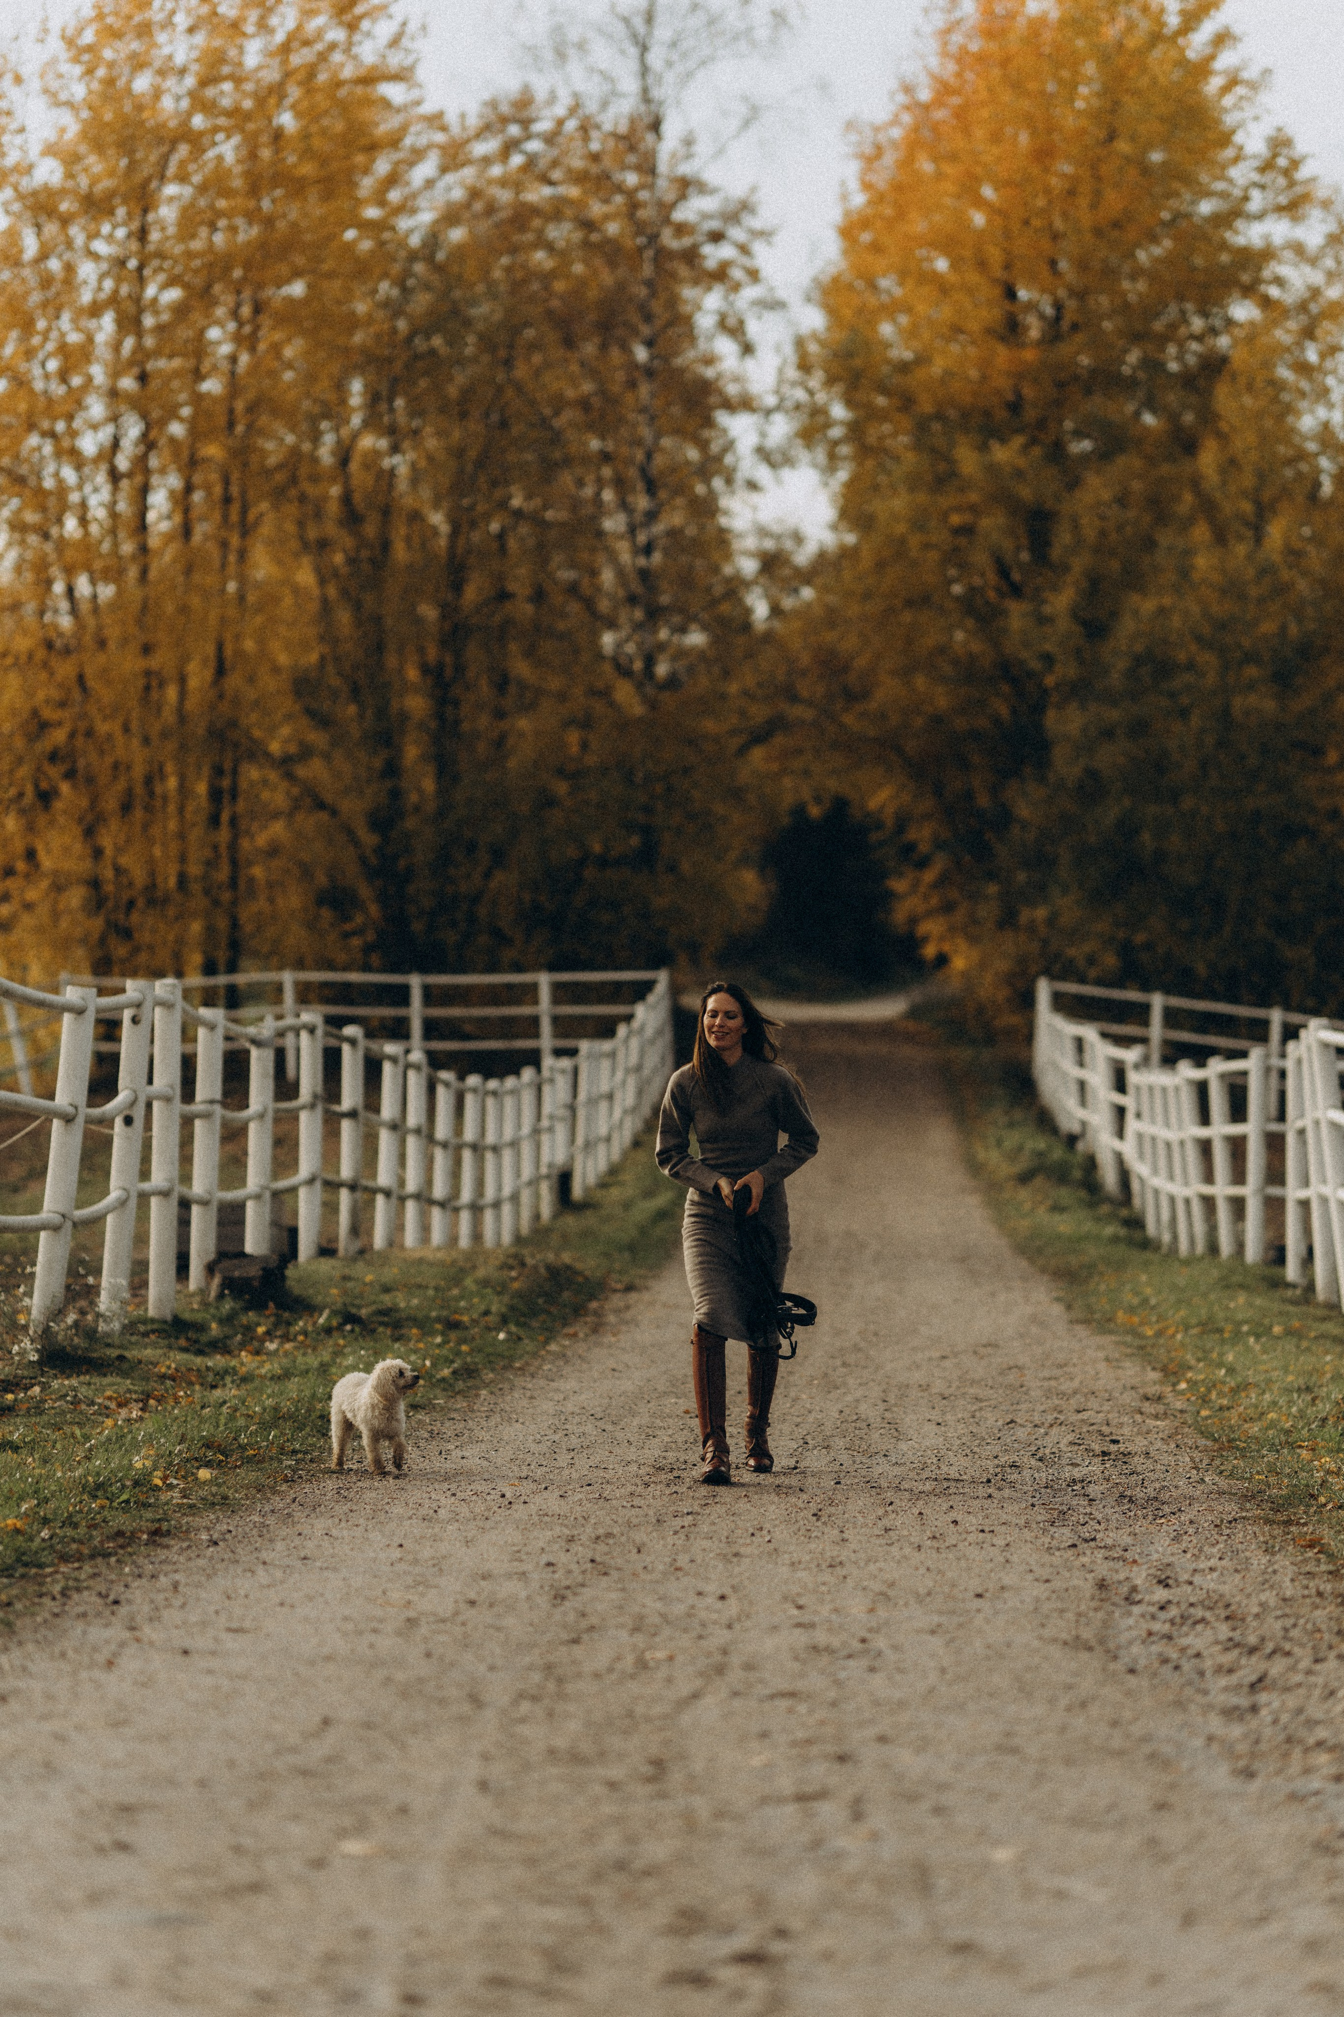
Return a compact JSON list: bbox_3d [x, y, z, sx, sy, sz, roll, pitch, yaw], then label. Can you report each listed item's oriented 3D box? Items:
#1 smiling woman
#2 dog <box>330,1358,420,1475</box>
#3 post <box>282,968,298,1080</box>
[{"bbox_3d":[0.222,0.755,16.150,0.550,1.700,0.580,0,-1,3],"label":"smiling woman"},{"bbox_3d":[-1.020,1.395,16.300,0.220,0.400,0.420,0,-1,-35],"label":"dog"},{"bbox_3d":[-4.300,0.212,53.500,0.120,1.270,0.120,-1,0,0],"label":"post"}]

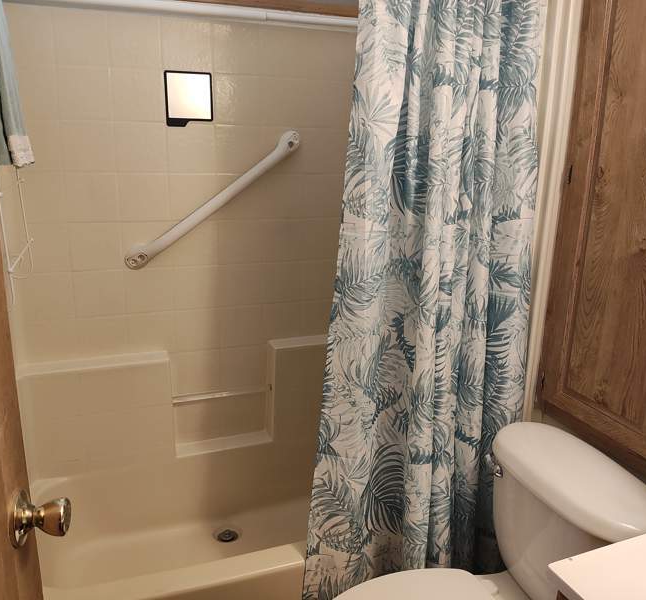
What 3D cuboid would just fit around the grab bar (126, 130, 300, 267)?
[{"bbox_3d":[-0.338,-0.319,1.847,0.693,0.070,0.075,-38,23,-7],"label":"grab bar"}]

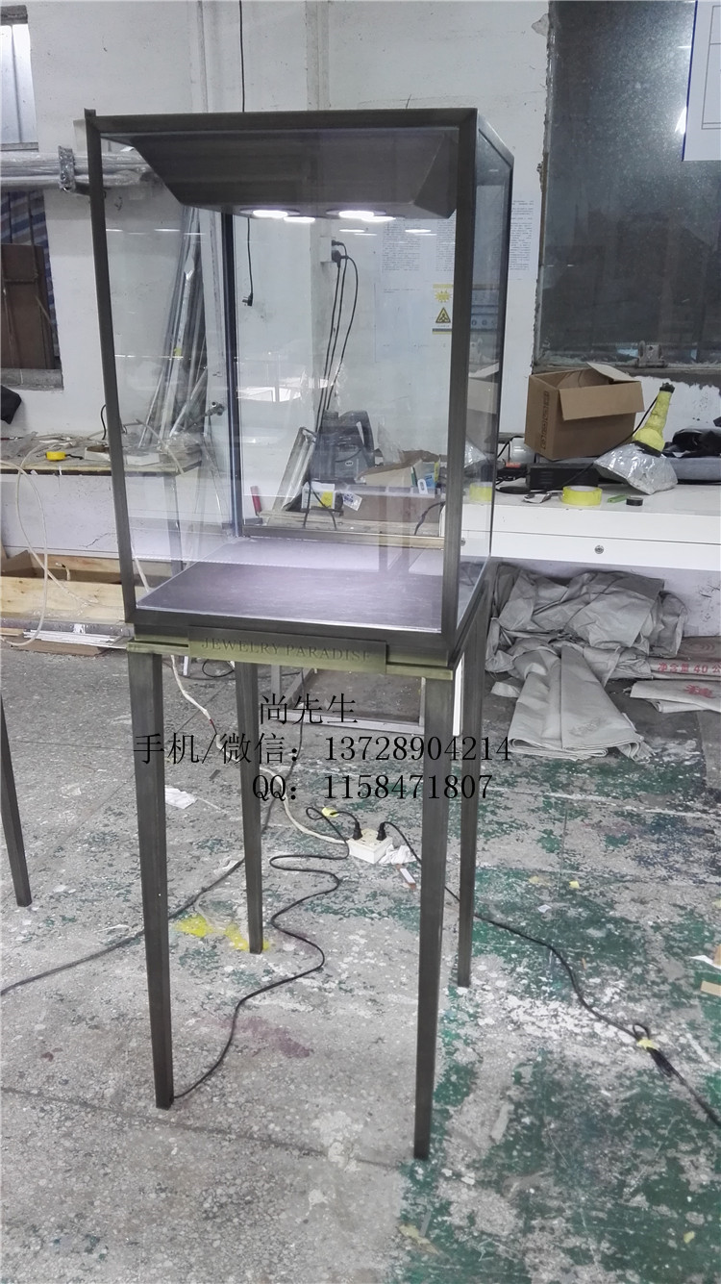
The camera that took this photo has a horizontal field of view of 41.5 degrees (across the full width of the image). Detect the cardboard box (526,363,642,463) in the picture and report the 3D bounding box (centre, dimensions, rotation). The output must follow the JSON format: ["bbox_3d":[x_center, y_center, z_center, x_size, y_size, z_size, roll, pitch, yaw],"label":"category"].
[{"bbox_3d":[0.802,-0.826,3.450,0.314,0.260,0.273,-8,28,-12],"label":"cardboard box"}]

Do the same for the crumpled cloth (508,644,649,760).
[{"bbox_3d":[0.758,0.187,3.291,0.430,0.125,0.720,5,20,13],"label":"crumpled cloth"}]

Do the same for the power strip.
[{"bbox_3d":[0.029,0.554,2.587,0.085,0.039,0.088,14,24,34],"label":"power strip"}]

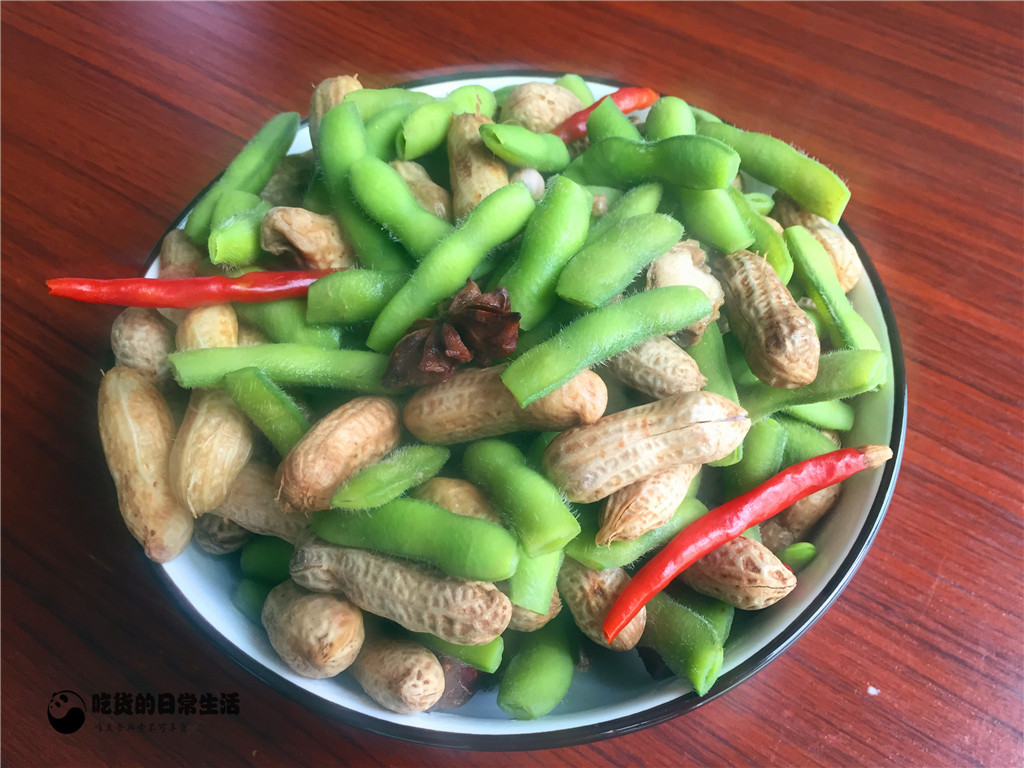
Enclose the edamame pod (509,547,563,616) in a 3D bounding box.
[{"bbox_3d":[0.007,0.031,0.172,0.011,0.009,0.031,11,67,7],"label":"edamame pod"}]

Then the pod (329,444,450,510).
[{"bbox_3d":[-0.024,0.018,0.170,0.025,0.009,0.010,-23,60,-5],"label":"pod"}]

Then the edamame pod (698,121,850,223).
[{"bbox_3d":[0.067,-0.057,0.225,0.049,0.011,0.012,37,66,23],"label":"edamame pod"}]

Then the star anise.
[{"bbox_3d":[-0.013,-0.010,0.177,0.030,0.014,0.027,-8,67,-2],"label":"star anise"}]

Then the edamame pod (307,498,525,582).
[{"bbox_3d":[-0.021,0.032,0.177,0.045,0.011,0.012,10,60,11],"label":"edamame pod"}]

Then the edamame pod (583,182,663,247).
[{"bbox_3d":[0.022,-0.036,0.209,0.037,0.011,0.012,-41,64,-8],"label":"edamame pod"}]

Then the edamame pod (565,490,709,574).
[{"bbox_3d":[0.026,0.030,0.176,0.030,0.010,0.013,-16,60,-8],"label":"edamame pod"}]

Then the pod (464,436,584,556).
[{"bbox_3d":[0.001,0.021,0.166,0.013,0.011,0.027,-31,54,-17],"label":"pod"}]

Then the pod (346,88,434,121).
[{"bbox_3d":[-0.031,-0.077,0.240,0.031,0.009,0.011,4,57,-2],"label":"pod"}]

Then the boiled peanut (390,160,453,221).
[{"bbox_3d":[-0.021,-0.044,0.214,0.014,0.013,0.029,-31,80,-18],"label":"boiled peanut"}]

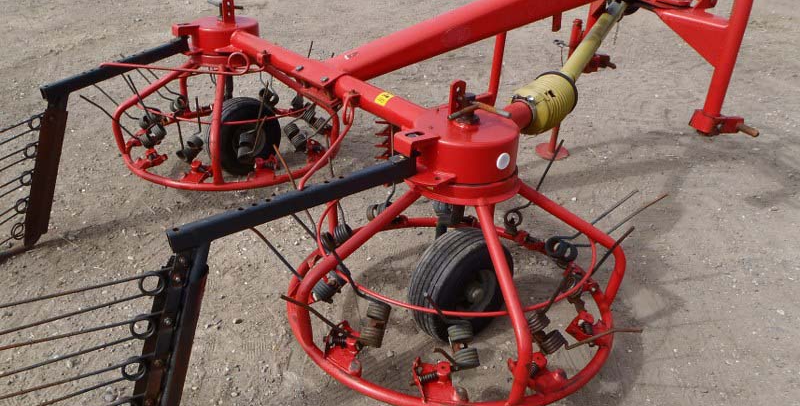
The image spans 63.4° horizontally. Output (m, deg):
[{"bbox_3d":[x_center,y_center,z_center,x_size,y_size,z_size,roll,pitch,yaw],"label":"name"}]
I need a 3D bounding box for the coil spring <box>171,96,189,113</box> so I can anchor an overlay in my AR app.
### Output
[{"bbox_3d":[-1.151,-0.512,3.362,0.103,0.064,0.064,-26,21,30],"label":"coil spring"}]

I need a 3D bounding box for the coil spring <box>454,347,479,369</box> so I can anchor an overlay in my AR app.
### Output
[{"bbox_3d":[0.173,0.405,1.689,0.064,0.064,0.044,-11,65,3],"label":"coil spring"}]

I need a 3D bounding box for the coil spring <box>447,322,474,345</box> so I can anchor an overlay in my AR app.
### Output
[{"bbox_3d":[0.163,0.349,1.740,0.064,0.064,0.047,-14,58,0],"label":"coil spring"}]

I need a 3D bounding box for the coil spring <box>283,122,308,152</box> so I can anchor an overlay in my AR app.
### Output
[{"bbox_3d":[-0.482,-0.308,2.997,0.103,0.064,0.064,42,-2,-4],"label":"coil spring"}]

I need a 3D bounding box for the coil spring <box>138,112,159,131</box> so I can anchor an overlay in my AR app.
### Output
[{"bbox_3d":[-1.299,-0.414,3.310,0.047,0.064,0.064,-17,0,32],"label":"coil spring"}]

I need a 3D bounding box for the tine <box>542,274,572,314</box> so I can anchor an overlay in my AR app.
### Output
[{"bbox_3d":[0.384,0.227,1.599,0.012,0.244,0.012,-2,60,-3],"label":"tine"}]

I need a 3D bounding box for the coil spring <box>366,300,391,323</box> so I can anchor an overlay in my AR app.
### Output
[{"bbox_3d":[-0.058,0.299,1.781,0.064,0.064,0.044,21,67,2],"label":"coil spring"}]

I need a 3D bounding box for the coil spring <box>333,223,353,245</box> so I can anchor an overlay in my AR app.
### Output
[{"bbox_3d":[-0.193,0.113,2.196,0.047,0.064,0.064,-22,0,13],"label":"coil spring"}]

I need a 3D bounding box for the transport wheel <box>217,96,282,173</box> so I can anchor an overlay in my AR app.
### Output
[{"bbox_3d":[-0.786,-0.334,3.269,0.382,0.382,0.153,-22,36,-39],"label":"transport wheel"}]

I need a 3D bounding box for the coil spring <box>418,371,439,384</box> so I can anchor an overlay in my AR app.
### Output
[{"bbox_3d":[0.075,0.456,1.685,0.049,0.024,0.024,-15,57,-7],"label":"coil spring"}]

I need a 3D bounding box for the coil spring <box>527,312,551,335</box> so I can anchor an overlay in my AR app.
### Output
[{"bbox_3d":[0.389,0.335,1.808,0.064,0.064,0.047,-36,70,0],"label":"coil spring"}]

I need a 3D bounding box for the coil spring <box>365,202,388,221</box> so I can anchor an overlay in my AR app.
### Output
[{"bbox_3d":[-0.078,0.033,2.339,0.064,0.064,0.103,-23,0,-45],"label":"coil spring"}]

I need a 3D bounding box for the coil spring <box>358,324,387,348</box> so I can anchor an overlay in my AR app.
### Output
[{"bbox_3d":[-0.078,0.359,1.754,0.064,0.064,0.044,21,67,2],"label":"coil spring"}]

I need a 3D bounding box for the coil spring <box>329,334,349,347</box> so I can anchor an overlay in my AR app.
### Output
[{"bbox_3d":[-0.168,0.384,1.794,0.047,0.024,0.024,-7,48,17],"label":"coil spring"}]

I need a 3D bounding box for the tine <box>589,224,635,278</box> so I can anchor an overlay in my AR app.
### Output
[{"bbox_3d":[0.591,0.144,1.818,0.012,0.236,0.012,44,47,19],"label":"tine"}]

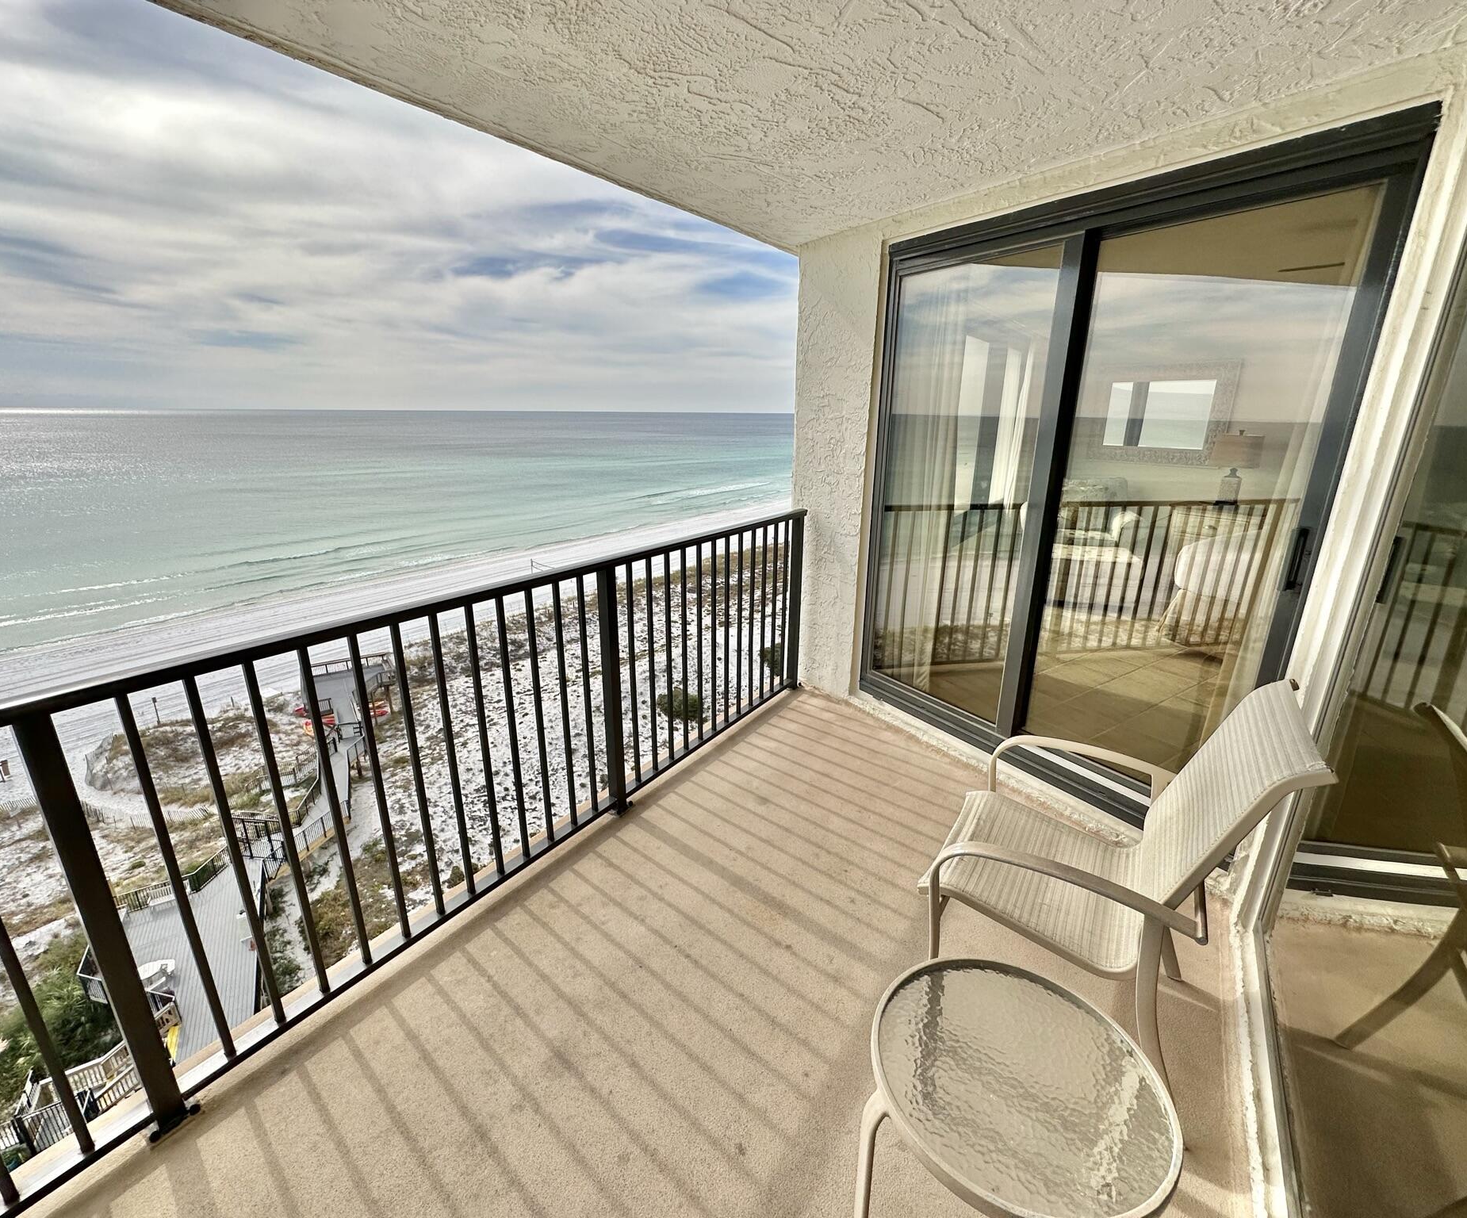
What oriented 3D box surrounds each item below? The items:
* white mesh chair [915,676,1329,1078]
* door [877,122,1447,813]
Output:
[{"bbox_3d":[0.922,0.655,1.721,0.735,0.980,0.630,10,20,30],"label":"white mesh chair"},{"bbox_3d":[1.265,-0.389,2.667,0.120,2.230,1.797,-11,20,-33],"label":"door"}]

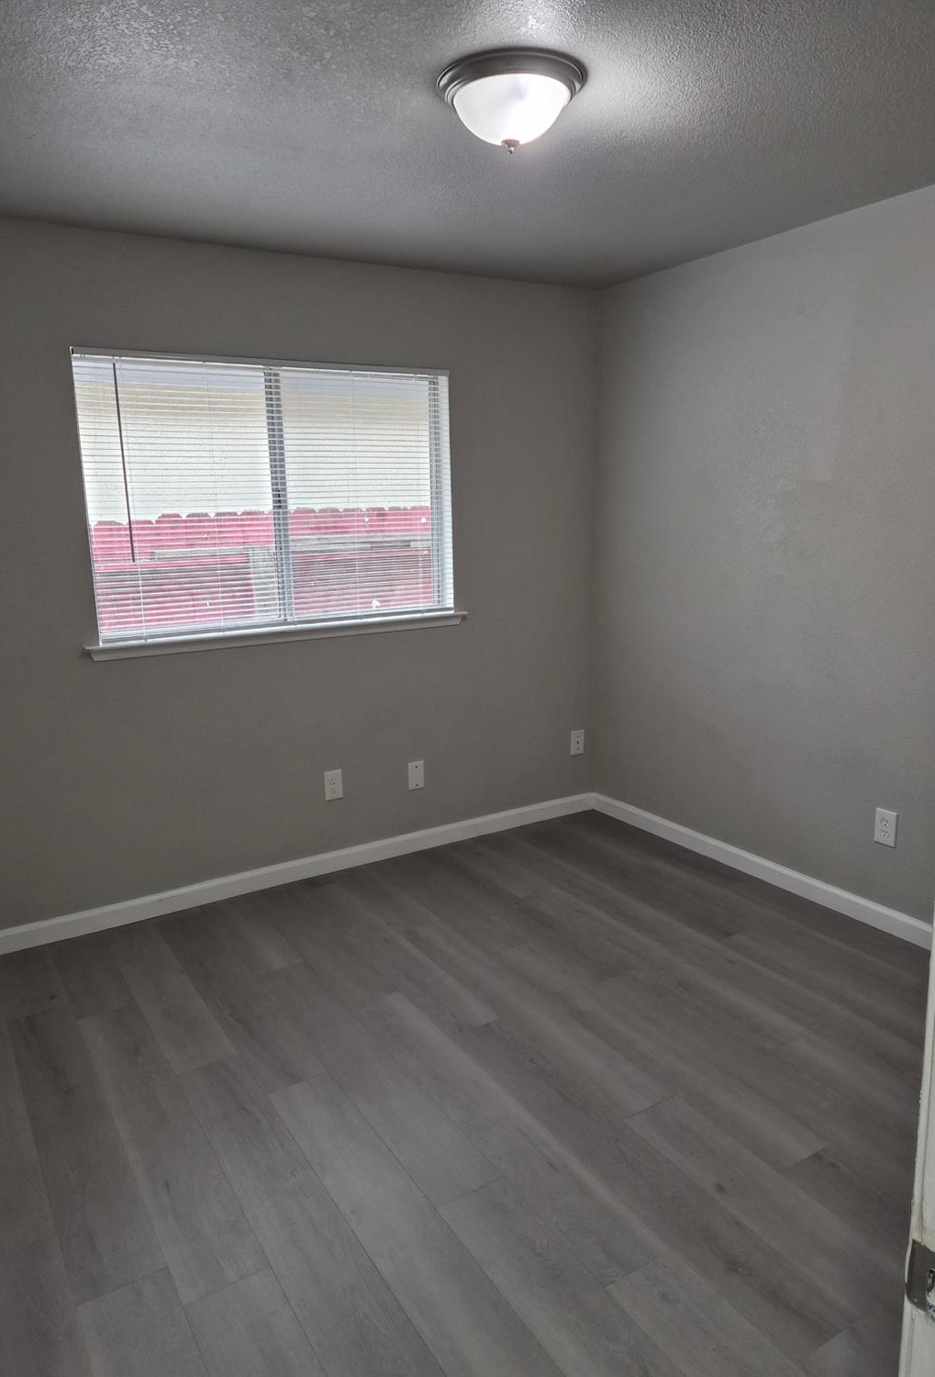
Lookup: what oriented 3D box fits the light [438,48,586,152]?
[{"bbox_3d":[0.100,-1.271,2.034,0.332,0.150,0.332,-1,12,0],"label":"light"}]

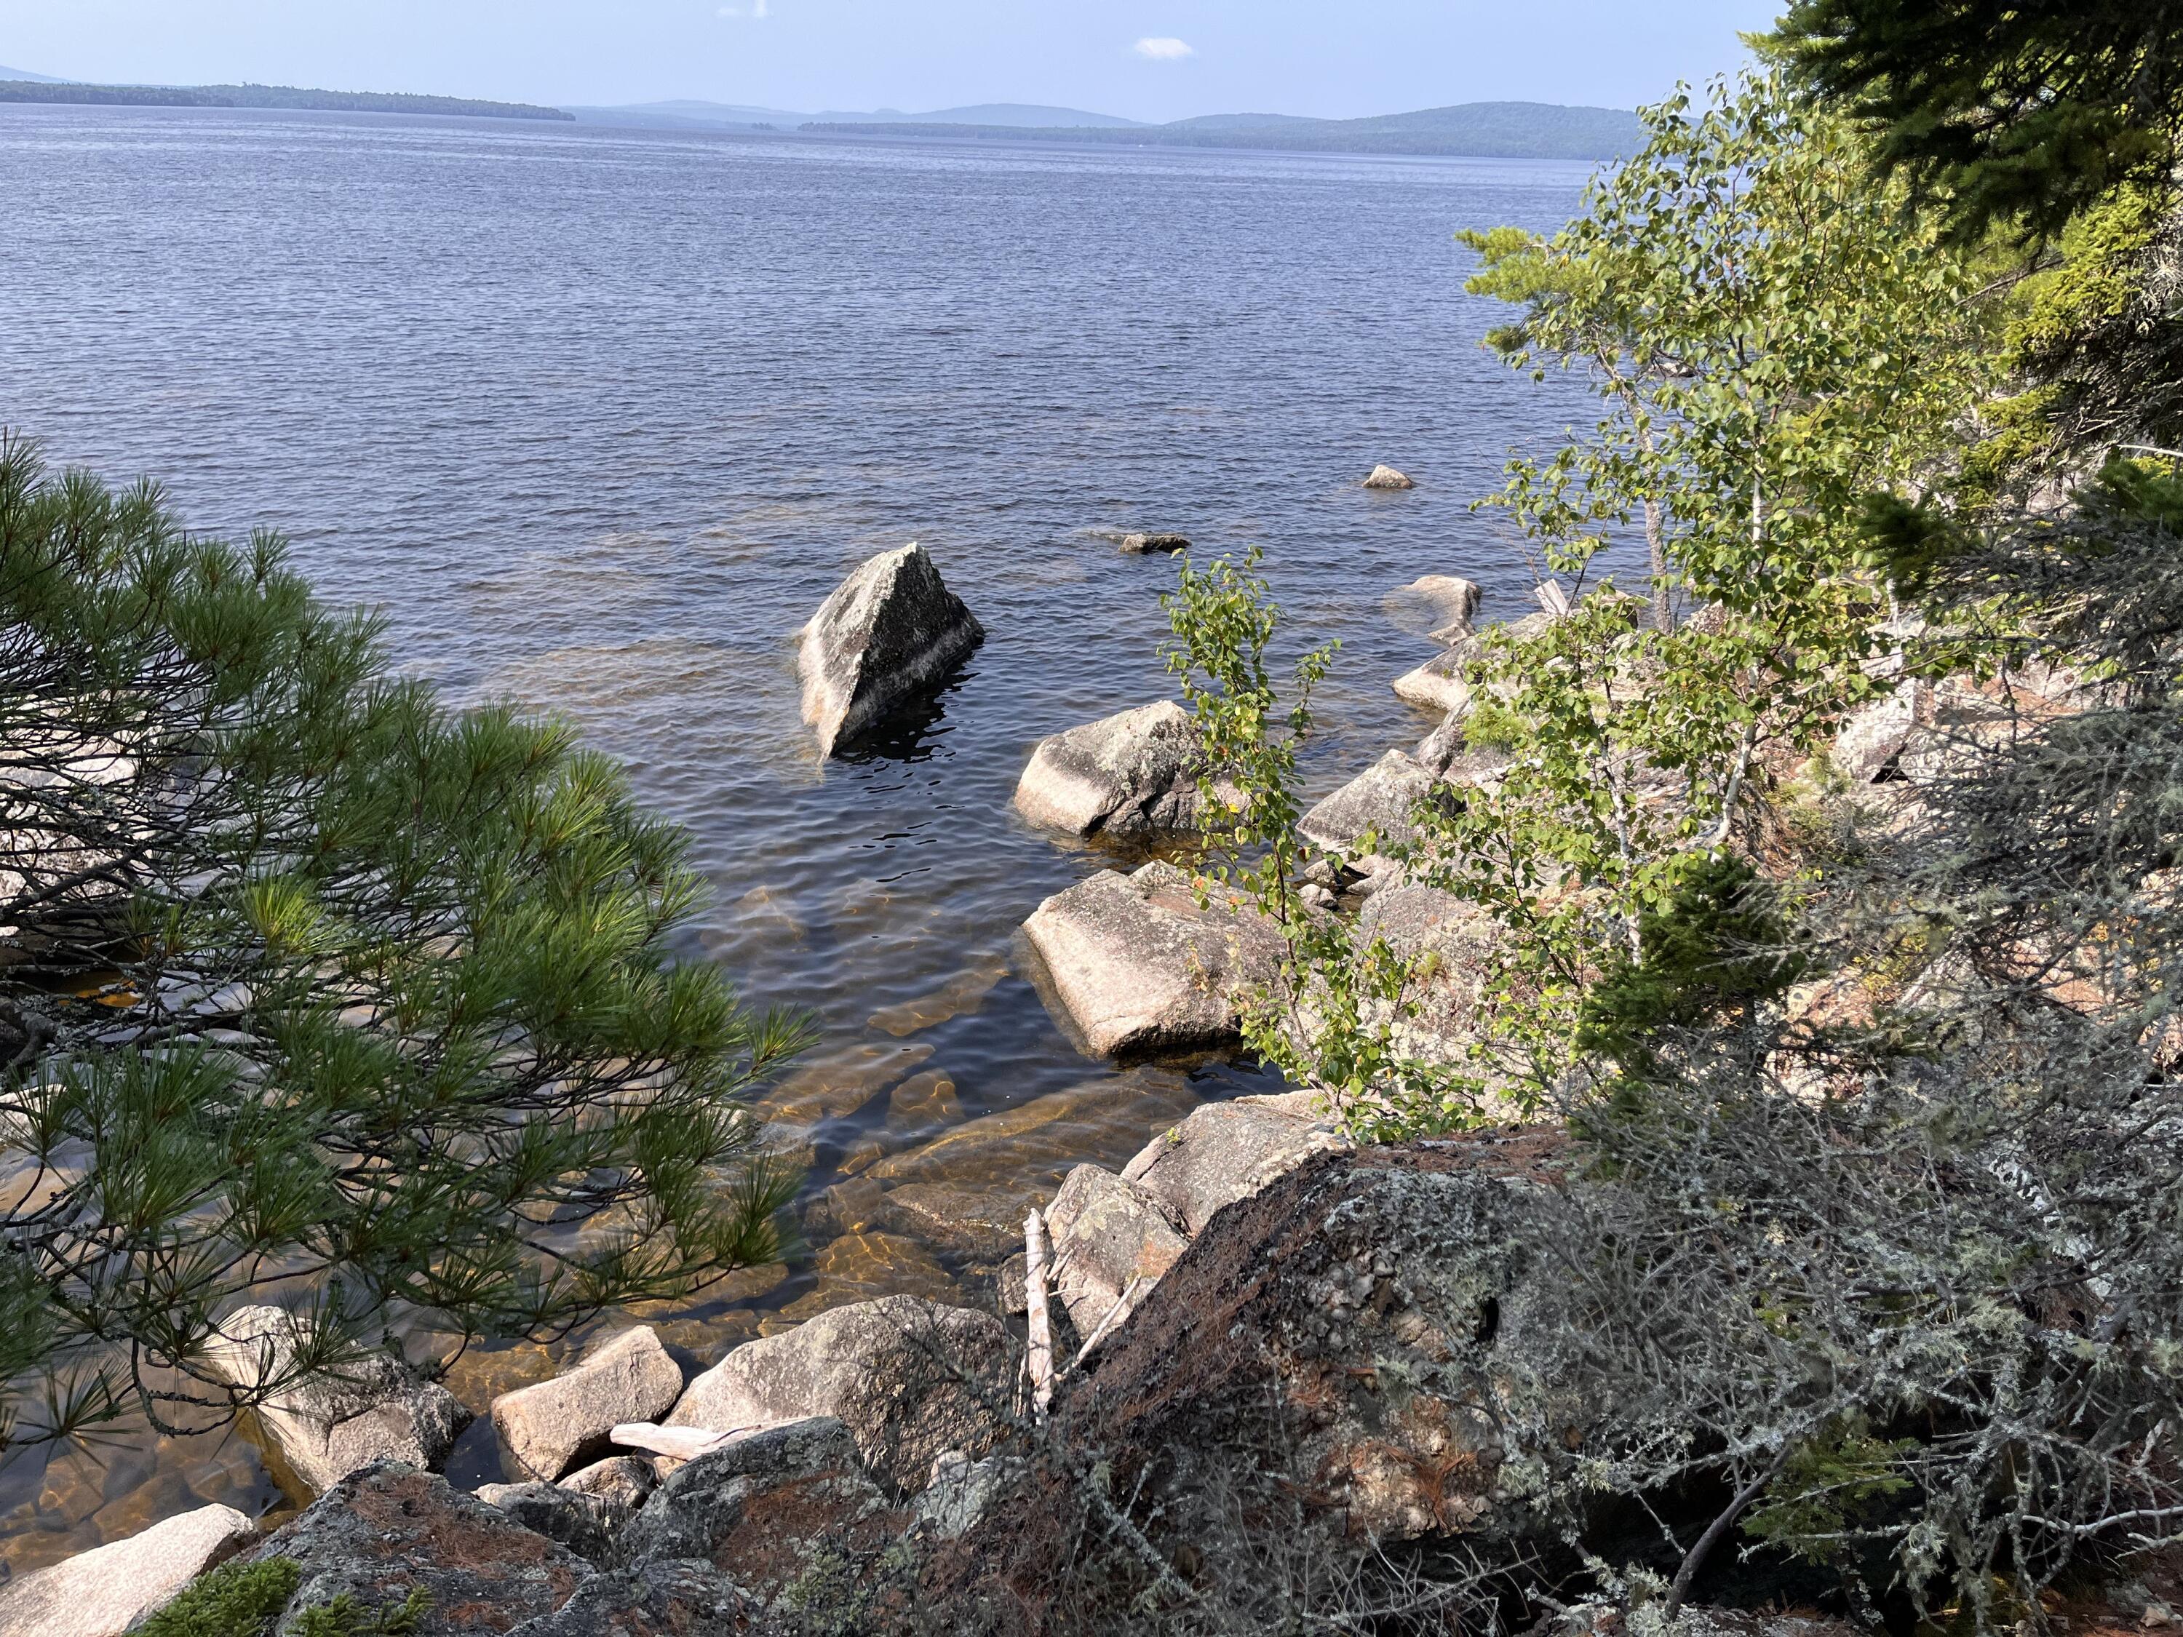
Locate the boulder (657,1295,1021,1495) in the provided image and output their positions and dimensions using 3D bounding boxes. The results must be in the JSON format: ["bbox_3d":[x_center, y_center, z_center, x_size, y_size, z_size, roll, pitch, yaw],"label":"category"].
[{"bbox_3d":[-0.760,1.704,5.001,1.020,0.540,0.650,0,23,-5],"label":"boulder"}]

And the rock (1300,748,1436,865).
[{"bbox_3d":[1.625,-0.100,9.534,0.800,0.500,0.800,2,22,0],"label":"rock"}]

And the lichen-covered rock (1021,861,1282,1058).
[{"bbox_3d":[0.399,0.599,7.872,1.250,0.540,1.250,-5,24,-17],"label":"lichen-covered rock"}]

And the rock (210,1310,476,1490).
[{"bbox_3d":[-2.343,1.748,5.075,0.920,0.400,0.550,20,28,36],"label":"rock"}]

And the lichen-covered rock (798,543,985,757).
[{"bbox_3d":[-1.576,-1.293,11.555,1.350,1.090,2.400,4,23,6],"label":"lichen-covered rock"}]

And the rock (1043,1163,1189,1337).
[{"bbox_3d":[0.089,1.449,5.598,0.500,0.510,0.500,6,23,9],"label":"rock"}]

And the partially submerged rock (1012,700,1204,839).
[{"bbox_3d":[0.251,-0.319,9.789,1.300,0.720,1.000,-1,23,-7],"label":"partially submerged rock"}]

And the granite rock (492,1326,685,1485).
[{"bbox_3d":[-1.544,1.790,5.027,0.550,0.350,0.420,-10,26,-28],"label":"granite rock"}]

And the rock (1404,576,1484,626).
[{"bbox_3d":[3.138,-1.889,14.324,0.700,0.340,0.900,2,22,0],"label":"rock"}]

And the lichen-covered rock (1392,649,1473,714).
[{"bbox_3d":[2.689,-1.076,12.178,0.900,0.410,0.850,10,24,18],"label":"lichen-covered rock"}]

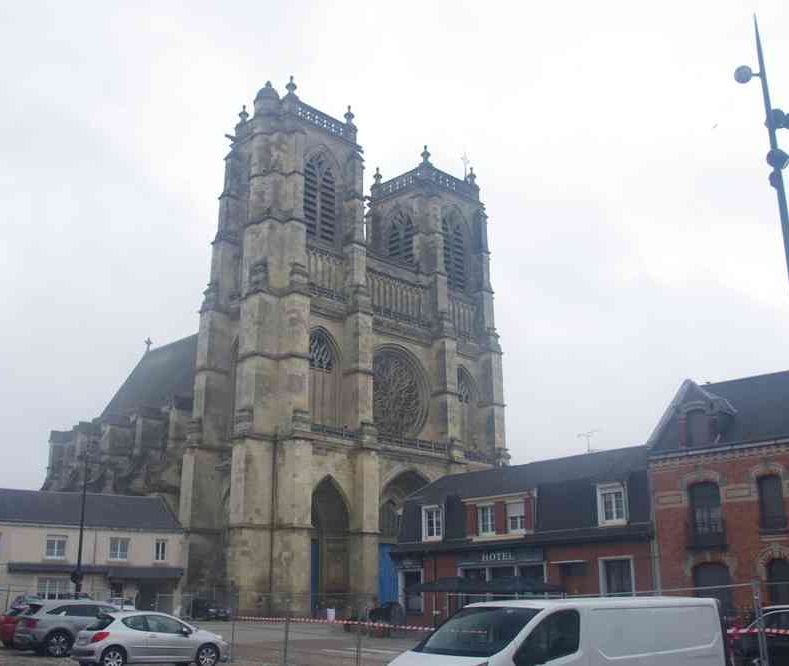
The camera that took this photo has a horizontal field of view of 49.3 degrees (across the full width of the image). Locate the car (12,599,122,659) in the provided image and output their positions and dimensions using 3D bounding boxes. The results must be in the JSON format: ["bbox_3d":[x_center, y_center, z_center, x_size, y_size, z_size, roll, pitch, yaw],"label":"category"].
[{"bbox_3d":[-9.728,9.463,27.678,4.550,1.690,1.860,15,-23,-41],"label":"car"}]

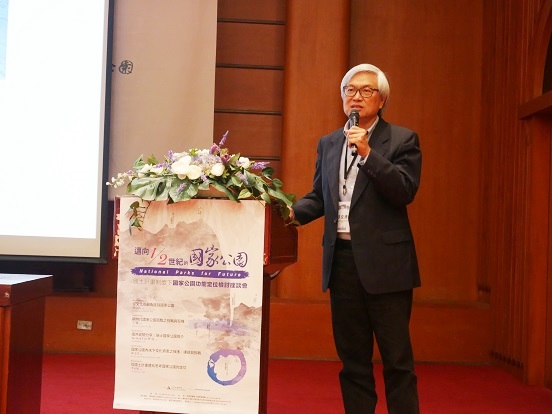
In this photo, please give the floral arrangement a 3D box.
[{"bbox_3d":[-0.305,-0.107,4.130,0.710,0.385,0.380,2,-2,11],"label":"floral arrangement"}]

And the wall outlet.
[{"bbox_3d":[-1.592,0.987,8.500,0.118,0.072,0.012,4,-2,-4],"label":"wall outlet"}]

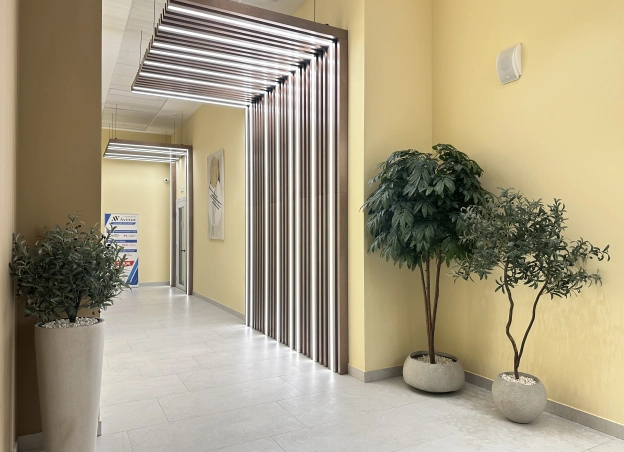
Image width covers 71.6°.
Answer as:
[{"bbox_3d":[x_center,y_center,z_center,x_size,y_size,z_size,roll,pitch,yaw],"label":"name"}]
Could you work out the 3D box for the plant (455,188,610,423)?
[{"bbox_3d":[1.664,0.627,3.438,0.795,1.892,1.208,0,-1,-28],"label":"plant"}]

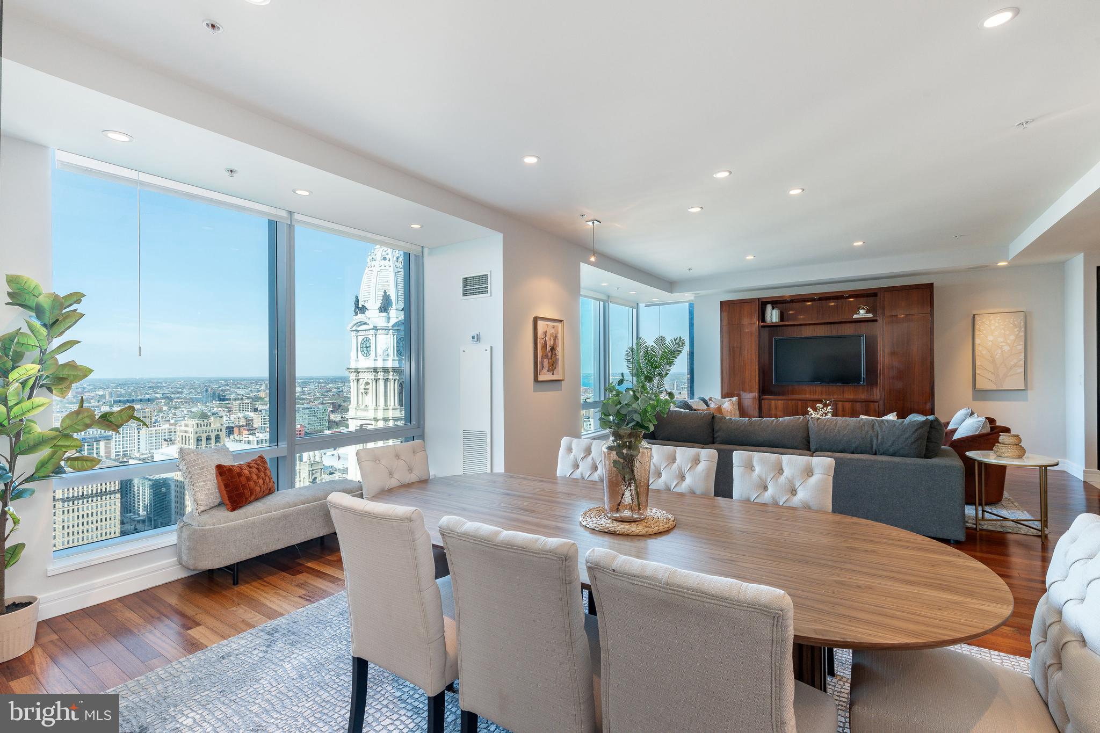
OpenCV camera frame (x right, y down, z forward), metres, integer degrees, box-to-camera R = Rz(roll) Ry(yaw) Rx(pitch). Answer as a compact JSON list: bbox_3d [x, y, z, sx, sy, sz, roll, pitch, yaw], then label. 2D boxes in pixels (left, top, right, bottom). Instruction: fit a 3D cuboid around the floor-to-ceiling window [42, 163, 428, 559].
[{"bbox_3d":[-2.158,-0.054,4.084,0.120,2.432,2.876,-1,0,34],"label":"floor-to-ceiling window"}]

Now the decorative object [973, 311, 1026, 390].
[{"bbox_3d":[6.289,-0.210,6.839,0.522,1.079,0.045,-1,0,34],"label":"decorative object"}]

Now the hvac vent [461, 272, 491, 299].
[{"bbox_3d":[-0.751,-0.818,4.942,0.410,0.253,0.020,-1,0,33],"label":"hvac vent"}]

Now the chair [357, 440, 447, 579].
[{"bbox_3d":[-0.679,0.949,2.766,0.620,0.970,0.485,-1,0,36],"label":"chair"}]

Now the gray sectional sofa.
[{"bbox_3d":[2.844,0.950,6.010,3.116,0.945,3.201,-1,0,34],"label":"gray sectional sofa"}]

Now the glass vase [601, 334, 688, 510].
[{"bbox_3d":[0.404,0.258,2.155,0.385,0.800,0.360,-1,0,11],"label":"glass vase"}]

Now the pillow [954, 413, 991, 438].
[{"bbox_3d":[4.474,0.732,5.194,0.170,0.450,0.450,23,12,31],"label":"pillow"}]

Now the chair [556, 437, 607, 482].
[{"bbox_3d":[0.172,0.927,2.803,0.470,0.950,0.610,-1,0,33],"label":"chair"}]

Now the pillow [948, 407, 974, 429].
[{"bbox_3d":[4.990,0.734,5.993,0.160,0.460,0.470,26,8,18],"label":"pillow"}]

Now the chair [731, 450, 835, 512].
[{"bbox_3d":[1.028,0.916,2.238,0.470,0.950,0.610,-1,0,33],"label":"chair"}]

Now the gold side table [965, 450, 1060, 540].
[{"bbox_3d":[3.941,1.098,4.184,0.592,0.606,0.592,-1,0,34],"label":"gold side table"}]

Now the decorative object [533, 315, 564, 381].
[{"bbox_3d":[-0.001,-0.179,5.351,0.042,0.680,0.537,-1,0,34],"label":"decorative object"}]

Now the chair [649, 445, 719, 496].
[{"bbox_3d":[0.594,0.922,2.525,0.470,0.950,0.610,-1,0,33],"label":"chair"}]

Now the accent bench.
[{"bbox_3d":[-1.963,1.183,3.601,0.510,0.485,1.360,-1,0,33],"label":"accent bench"}]

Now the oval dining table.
[{"bbox_3d":[0.248,1.018,2.034,2.430,0.757,1.184,-1,0,33],"label":"oval dining table"}]

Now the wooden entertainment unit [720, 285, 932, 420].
[{"bbox_3d":[4.241,0.138,7.709,2.842,2.526,0.540,-1,0,33],"label":"wooden entertainment unit"}]

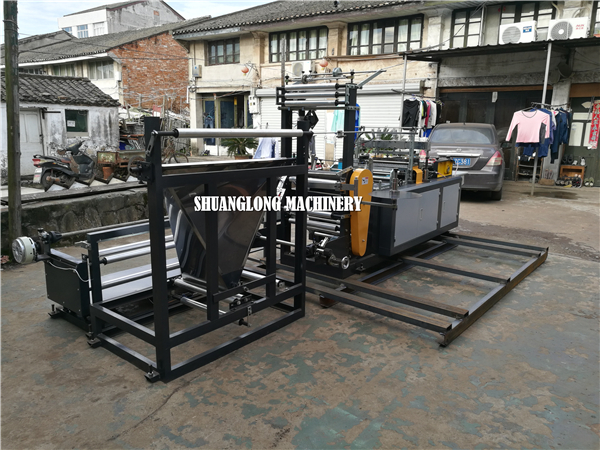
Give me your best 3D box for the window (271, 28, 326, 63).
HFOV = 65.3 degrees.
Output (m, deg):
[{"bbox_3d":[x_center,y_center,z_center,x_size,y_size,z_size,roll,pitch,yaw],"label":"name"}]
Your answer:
[{"bbox_3d":[-0.050,-6.460,16.836,2.511,1.052,0.120,9,15,34],"label":"window"}]

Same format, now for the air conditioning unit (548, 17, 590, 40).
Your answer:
[{"bbox_3d":[6.365,-4.577,11.087,0.800,0.540,0.300,10,15,36],"label":"air conditioning unit"}]

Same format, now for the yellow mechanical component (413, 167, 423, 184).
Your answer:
[{"bbox_3d":[1.330,-0.568,5.333,0.090,0.190,0.130,10,15,36],"label":"yellow mechanical component"}]

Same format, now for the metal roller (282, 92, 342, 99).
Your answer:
[{"bbox_3d":[0.099,-1.137,4.095,0.620,0.050,0.050,10,15,36],"label":"metal roller"}]

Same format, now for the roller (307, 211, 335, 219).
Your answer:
[{"bbox_3d":[0.077,-0.132,4.256,0.579,0.055,0.055,11,16,38],"label":"roller"}]

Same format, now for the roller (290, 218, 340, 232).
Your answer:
[{"bbox_3d":[0.125,-0.014,4.388,0.581,0.056,0.056,11,15,38],"label":"roller"}]

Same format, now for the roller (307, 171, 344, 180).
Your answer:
[{"bbox_3d":[0.135,-0.474,4.313,0.608,0.062,0.062,11,15,38],"label":"roller"}]

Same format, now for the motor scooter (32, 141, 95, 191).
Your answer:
[{"bbox_3d":[-5.386,-1.410,10.815,0.660,1.080,1.750,5,13,20],"label":"motor scooter"}]

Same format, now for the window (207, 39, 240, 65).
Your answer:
[{"bbox_3d":[-3.027,-6.984,18.882,1.721,0.962,0.120,9,15,34],"label":"window"}]

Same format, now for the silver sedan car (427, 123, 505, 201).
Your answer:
[{"bbox_3d":[4.105,-1.662,11.529,1.700,1.530,4.420,6,13,22],"label":"silver sedan car"}]

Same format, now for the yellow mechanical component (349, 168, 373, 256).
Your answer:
[{"bbox_3d":[0.538,-0.107,4.157,0.085,0.783,0.247,11,16,38],"label":"yellow mechanical component"}]

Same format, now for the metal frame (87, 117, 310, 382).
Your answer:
[{"bbox_3d":[-0.679,0.024,3.240,0.830,1.485,1.294,11,16,38],"label":"metal frame"}]

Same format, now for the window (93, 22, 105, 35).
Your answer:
[{"bbox_3d":[-18.007,-17.326,42.161,1.600,1.550,0.120,9,15,34],"label":"window"}]

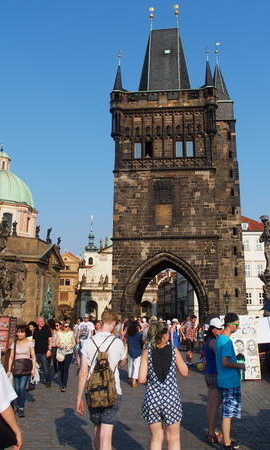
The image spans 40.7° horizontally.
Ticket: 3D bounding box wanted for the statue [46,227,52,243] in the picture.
[{"bbox_3d":[-15.810,1.777,67.344,0.950,2.962,1.000,-5,-14,20],"label":"statue"}]

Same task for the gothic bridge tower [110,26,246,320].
[{"bbox_3d":[5.759,-8.565,51.200,15.909,44.513,10.500,-1,-13,5],"label":"gothic bridge tower"}]

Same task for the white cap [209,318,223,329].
[{"bbox_3d":[1.203,1.453,5.361,0.240,0.145,0.170,12,-15,-7],"label":"white cap"}]

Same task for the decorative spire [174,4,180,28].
[{"bbox_3d":[6.581,-32.300,56.392,0.850,4.393,0.850,-1,-13,5],"label":"decorative spire"}]

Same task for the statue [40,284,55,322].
[{"bbox_3d":[-13.800,12.301,56.681,2.100,6.484,2.100,-11,-17,39],"label":"statue"}]

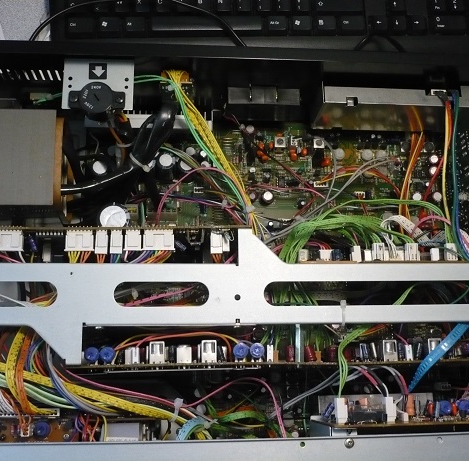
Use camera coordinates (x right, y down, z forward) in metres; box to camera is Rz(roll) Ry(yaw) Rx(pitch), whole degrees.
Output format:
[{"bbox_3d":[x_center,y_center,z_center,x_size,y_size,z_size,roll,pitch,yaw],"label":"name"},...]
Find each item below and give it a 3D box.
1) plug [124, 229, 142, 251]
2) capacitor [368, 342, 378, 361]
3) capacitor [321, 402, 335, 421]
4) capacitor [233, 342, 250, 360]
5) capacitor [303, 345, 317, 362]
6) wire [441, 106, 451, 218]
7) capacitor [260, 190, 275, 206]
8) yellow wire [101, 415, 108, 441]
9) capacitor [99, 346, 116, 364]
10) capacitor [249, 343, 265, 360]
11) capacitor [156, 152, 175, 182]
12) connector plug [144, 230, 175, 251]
[{"bbox_3d":[-0.070,0.007,0.432,0.011,0.006,0.014,-1,78,-5],"label":"plug"},{"bbox_3d":[0.097,0.085,0.436,0.006,0.006,0.012,-10,79,-7],"label":"capacitor"},{"bbox_3d":[0.070,0.134,0.462,0.005,0.005,0.011,34,77,3],"label":"capacitor"},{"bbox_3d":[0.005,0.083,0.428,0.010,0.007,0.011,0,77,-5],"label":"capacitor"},{"bbox_3d":[0.053,0.087,0.438,0.007,0.007,0.011,-11,79,-7],"label":"capacitor"},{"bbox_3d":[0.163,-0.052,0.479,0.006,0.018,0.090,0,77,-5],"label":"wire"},{"bbox_3d":[0.030,-0.029,0.562,0.011,0.015,0.011,0,77,-5],"label":"capacitor"},{"bbox_3d":[-0.090,0.136,0.429,0.004,0.015,0.018,0,77,-5],"label":"yellow wire"},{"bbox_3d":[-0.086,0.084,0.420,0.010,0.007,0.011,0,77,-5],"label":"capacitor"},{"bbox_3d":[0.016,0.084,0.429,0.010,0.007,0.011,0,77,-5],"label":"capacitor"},{"bbox_3d":[-0.060,-0.056,0.550,0.015,0.033,0.015,0,77,-5],"label":"capacitor"},{"bbox_3d":[-0.051,0.007,0.424,0.021,0.006,0.013,0,77,-5],"label":"connector plug"}]

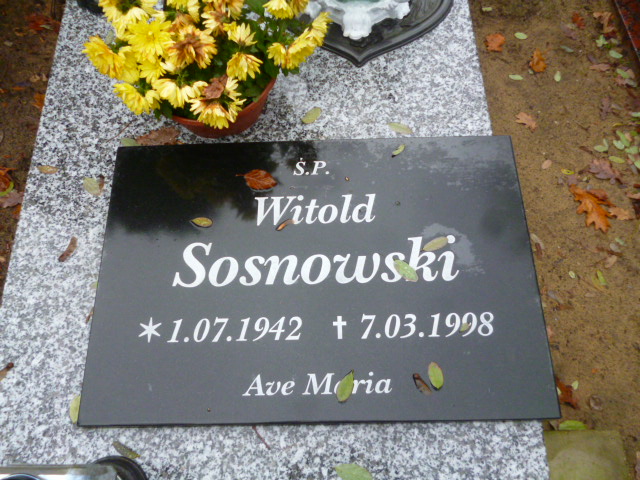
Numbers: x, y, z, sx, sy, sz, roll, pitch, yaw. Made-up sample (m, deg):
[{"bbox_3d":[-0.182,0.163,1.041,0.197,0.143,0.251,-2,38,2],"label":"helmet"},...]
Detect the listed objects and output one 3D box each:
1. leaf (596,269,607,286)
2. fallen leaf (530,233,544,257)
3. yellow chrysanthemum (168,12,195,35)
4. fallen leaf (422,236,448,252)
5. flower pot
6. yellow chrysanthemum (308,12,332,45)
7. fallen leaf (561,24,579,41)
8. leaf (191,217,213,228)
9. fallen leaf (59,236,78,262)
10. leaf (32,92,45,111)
[{"bbox_3d":[0.590,0.079,1.084,0.011,0.009,0.041,-14,69,-3],"label":"leaf"},{"bbox_3d":[0.468,0.010,1.115,0.018,0.010,0.055,-14,69,-3],"label":"fallen leaf"},{"bbox_3d":[-0.191,-0.296,0.712,0.046,0.032,0.044,0,68,2],"label":"yellow chrysanthemum"},{"bbox_3d":[0.162,0.006,0.723,0.042,0.004,0.014,-25,70,-8],"label":"fallen leaf"},{"bbox_3d":[-0.167,-0.251,0.821,0.216,0.096,0.216,-1,68,1],"label":"flower pot"},{"bbox_3d":[0.000,-0.299,0.734,0.030,0.050,0.050,19,91,26],"label":"yellow chrysanthemum"},{"bbox_3d":[0.621,-0.518,1.288,0.023,0.010,0.062,-14,69,-4],"label":"fallen leaf"},{"bbox_3d":[-0.170,-0.025,0.745,0.033,0.005,0.014,7,69,4],"label":"leaf"},{"bbox_3d":[-0.372,0.015,0.769,0.013,0.008,0.042,23,71,10],"label":"fallen leaf"},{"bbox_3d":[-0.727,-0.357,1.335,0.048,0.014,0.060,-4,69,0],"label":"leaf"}]

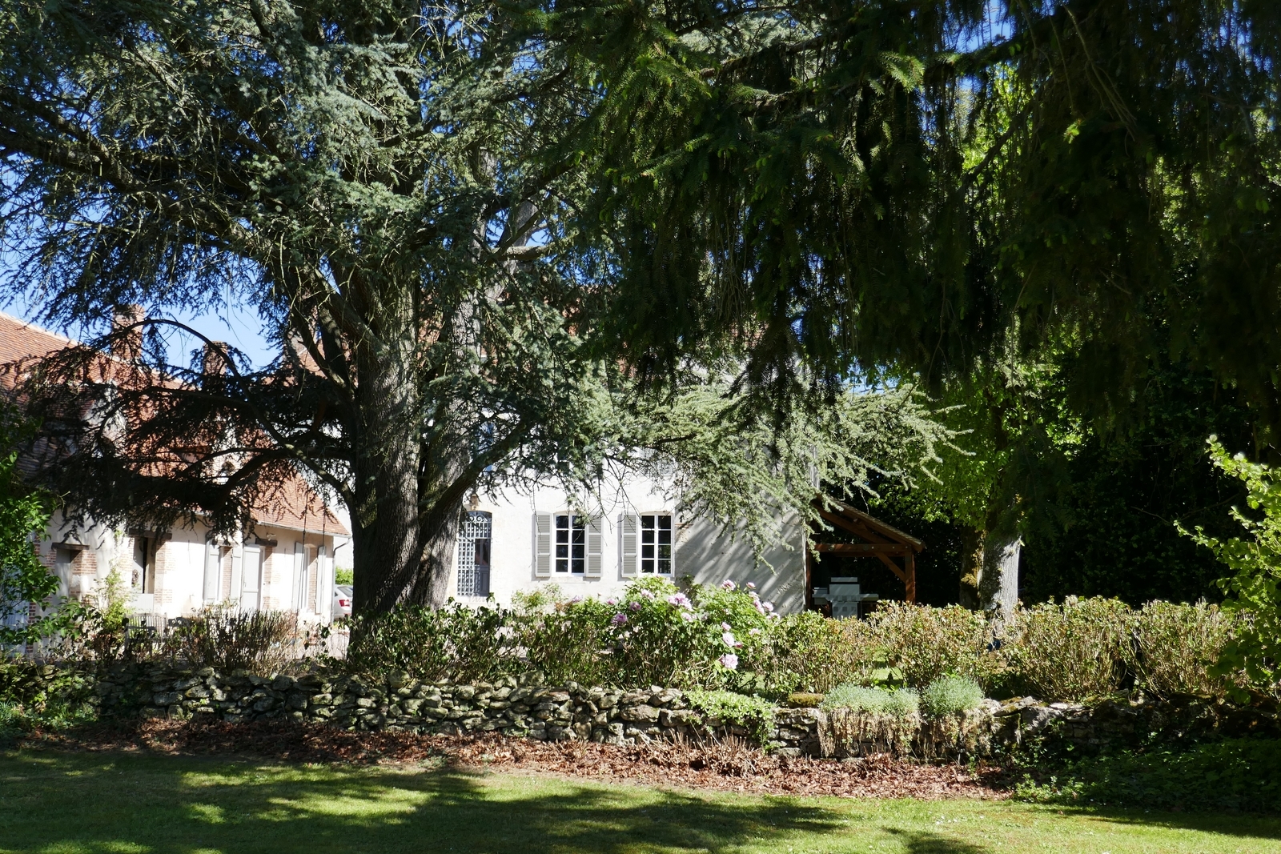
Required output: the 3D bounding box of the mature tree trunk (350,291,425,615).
[{"bbox_3d":[-3.669,0.663,18.317,1.080,5.475,1.080,2,-8,-11],"label":"mature tree trunk"}]

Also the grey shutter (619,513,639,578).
[{"bbox_3d":[-0.352,3.769,39.879,0.513,2.059,0.060,0,-8,5],"label":"grey shutter"}]

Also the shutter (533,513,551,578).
[{"bbox_3d":[-3.131,3.786,40.120,0.513,2.059,0.060,0,-8,5],"label":"shutter"}]

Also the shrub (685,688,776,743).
[{"bbox_3d":[0.933,2.968,12.900,0.950,0.560,0.550,-1,-8,12],"label":"shrub"}]

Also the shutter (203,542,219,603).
[{"bbox_3d":[-10.164,3.399,29.500,0.050,1.419,0.600,0,-8,6],"label":"shutter"}]

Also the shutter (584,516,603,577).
[{"bbox_3d":[-1.472,3.775,39.976,0.514,2.058,0.060,0,-8,5],"label":"shutter"}]

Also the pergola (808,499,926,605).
[{"bbox_3d":[5.110,3.375,28.865,2.556,3.207,3.500,0,-8,6],"label":"pergola"}]

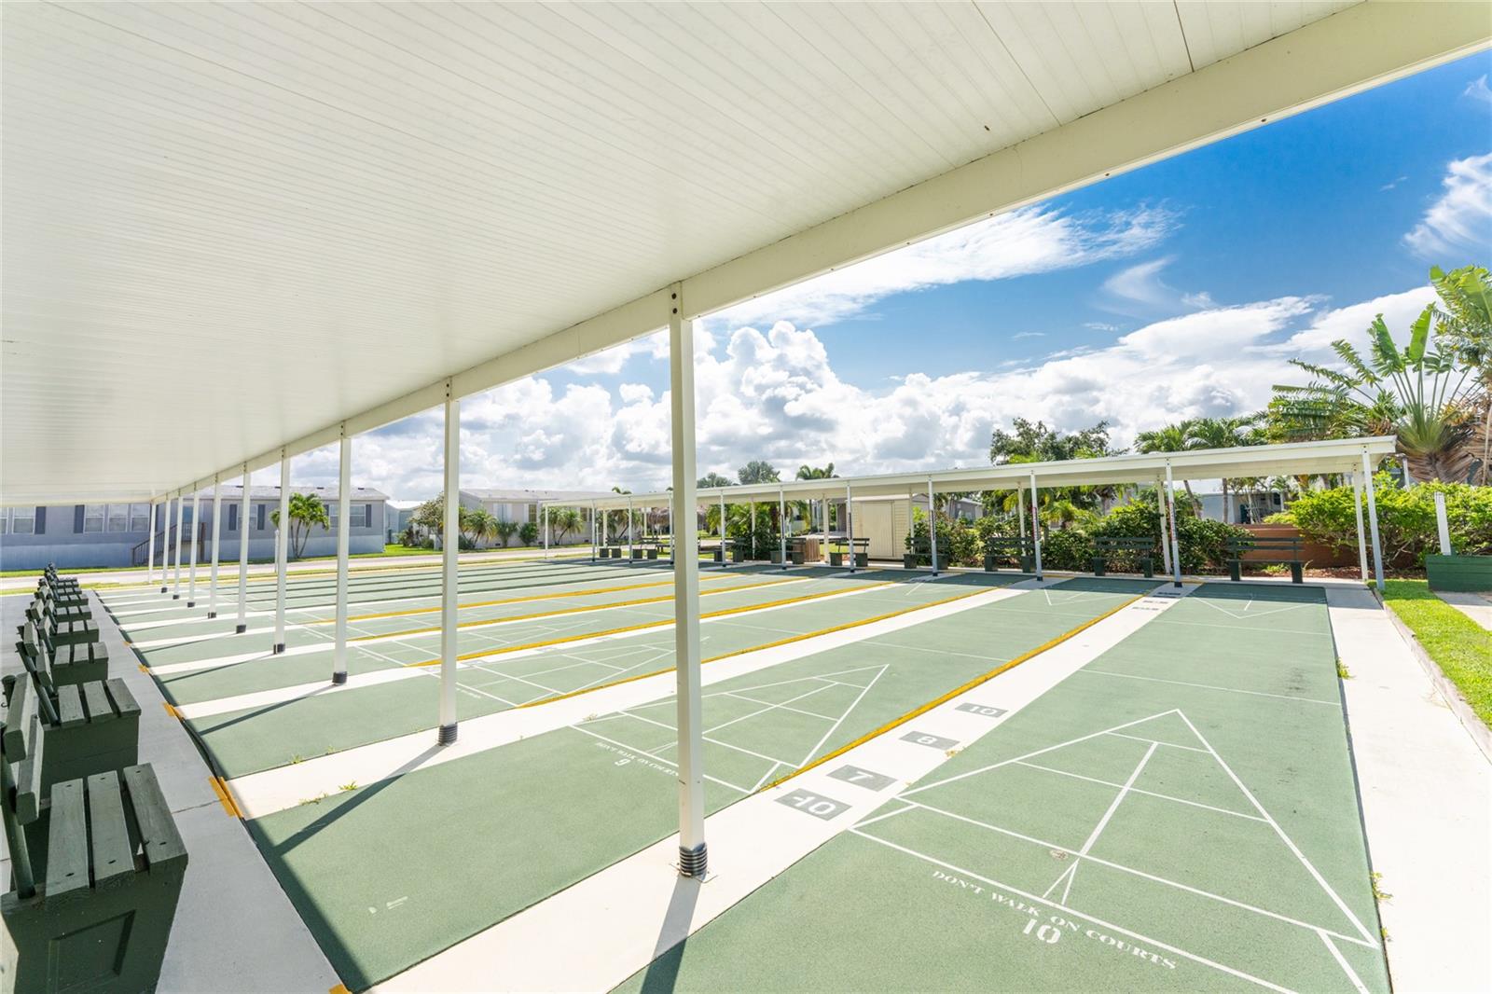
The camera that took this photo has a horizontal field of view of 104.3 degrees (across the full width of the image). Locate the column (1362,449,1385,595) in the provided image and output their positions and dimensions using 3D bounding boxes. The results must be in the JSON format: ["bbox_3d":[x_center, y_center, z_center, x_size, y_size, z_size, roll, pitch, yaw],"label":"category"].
[{"bbox_3d":[11.373,0.439,10.507,0.110,2.700,0.110,-4,-4,42],"label":"column"}]

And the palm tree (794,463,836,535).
[{"bbox_3d":[6.146,0.370,52.142,3.500,6.627,3.325,-2,-3,7],"label":"palm tree"}]

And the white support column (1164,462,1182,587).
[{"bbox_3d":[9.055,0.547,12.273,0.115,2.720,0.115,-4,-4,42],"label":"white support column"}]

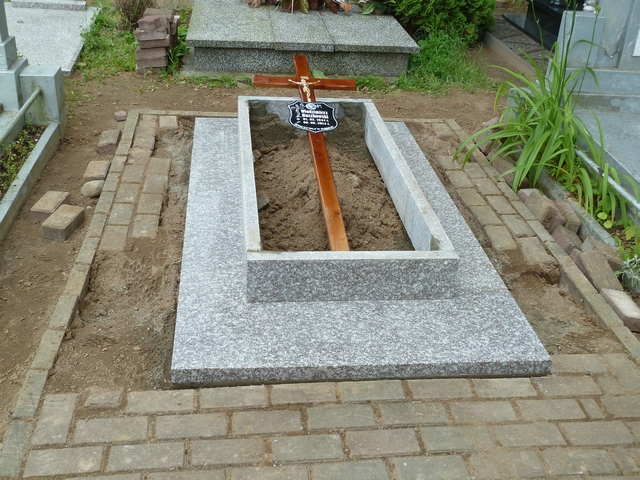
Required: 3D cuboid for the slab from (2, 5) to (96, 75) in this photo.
[{"bbox_3d":[-2.236,-1.575,5.707,0.870,0.046,1.995,0,29,-8],"label":"slab"}]

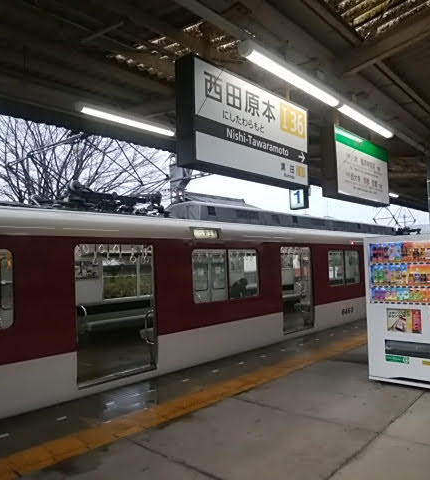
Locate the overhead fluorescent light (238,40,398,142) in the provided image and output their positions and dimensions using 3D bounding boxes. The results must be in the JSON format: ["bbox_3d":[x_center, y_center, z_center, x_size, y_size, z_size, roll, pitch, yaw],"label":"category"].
[{"bbox_3d":[1.104,-1.248,3.646,0.130,0.100,2.600,-4,-4,44],"label":"overhead fluorescent light"}]

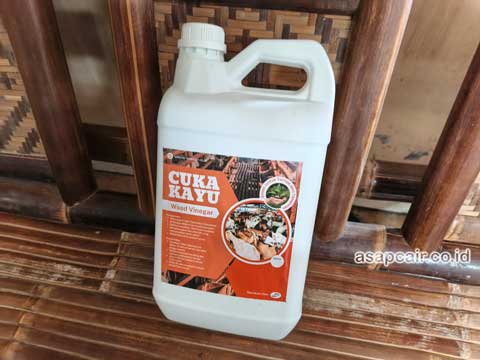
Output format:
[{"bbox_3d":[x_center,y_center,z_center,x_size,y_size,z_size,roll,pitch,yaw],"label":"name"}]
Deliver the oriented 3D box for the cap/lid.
[{"bbox_3d":[-0.038,-0.146,0.331,0.050,0.023,0.050,4,15,-1],"label":"cap/lid"}]

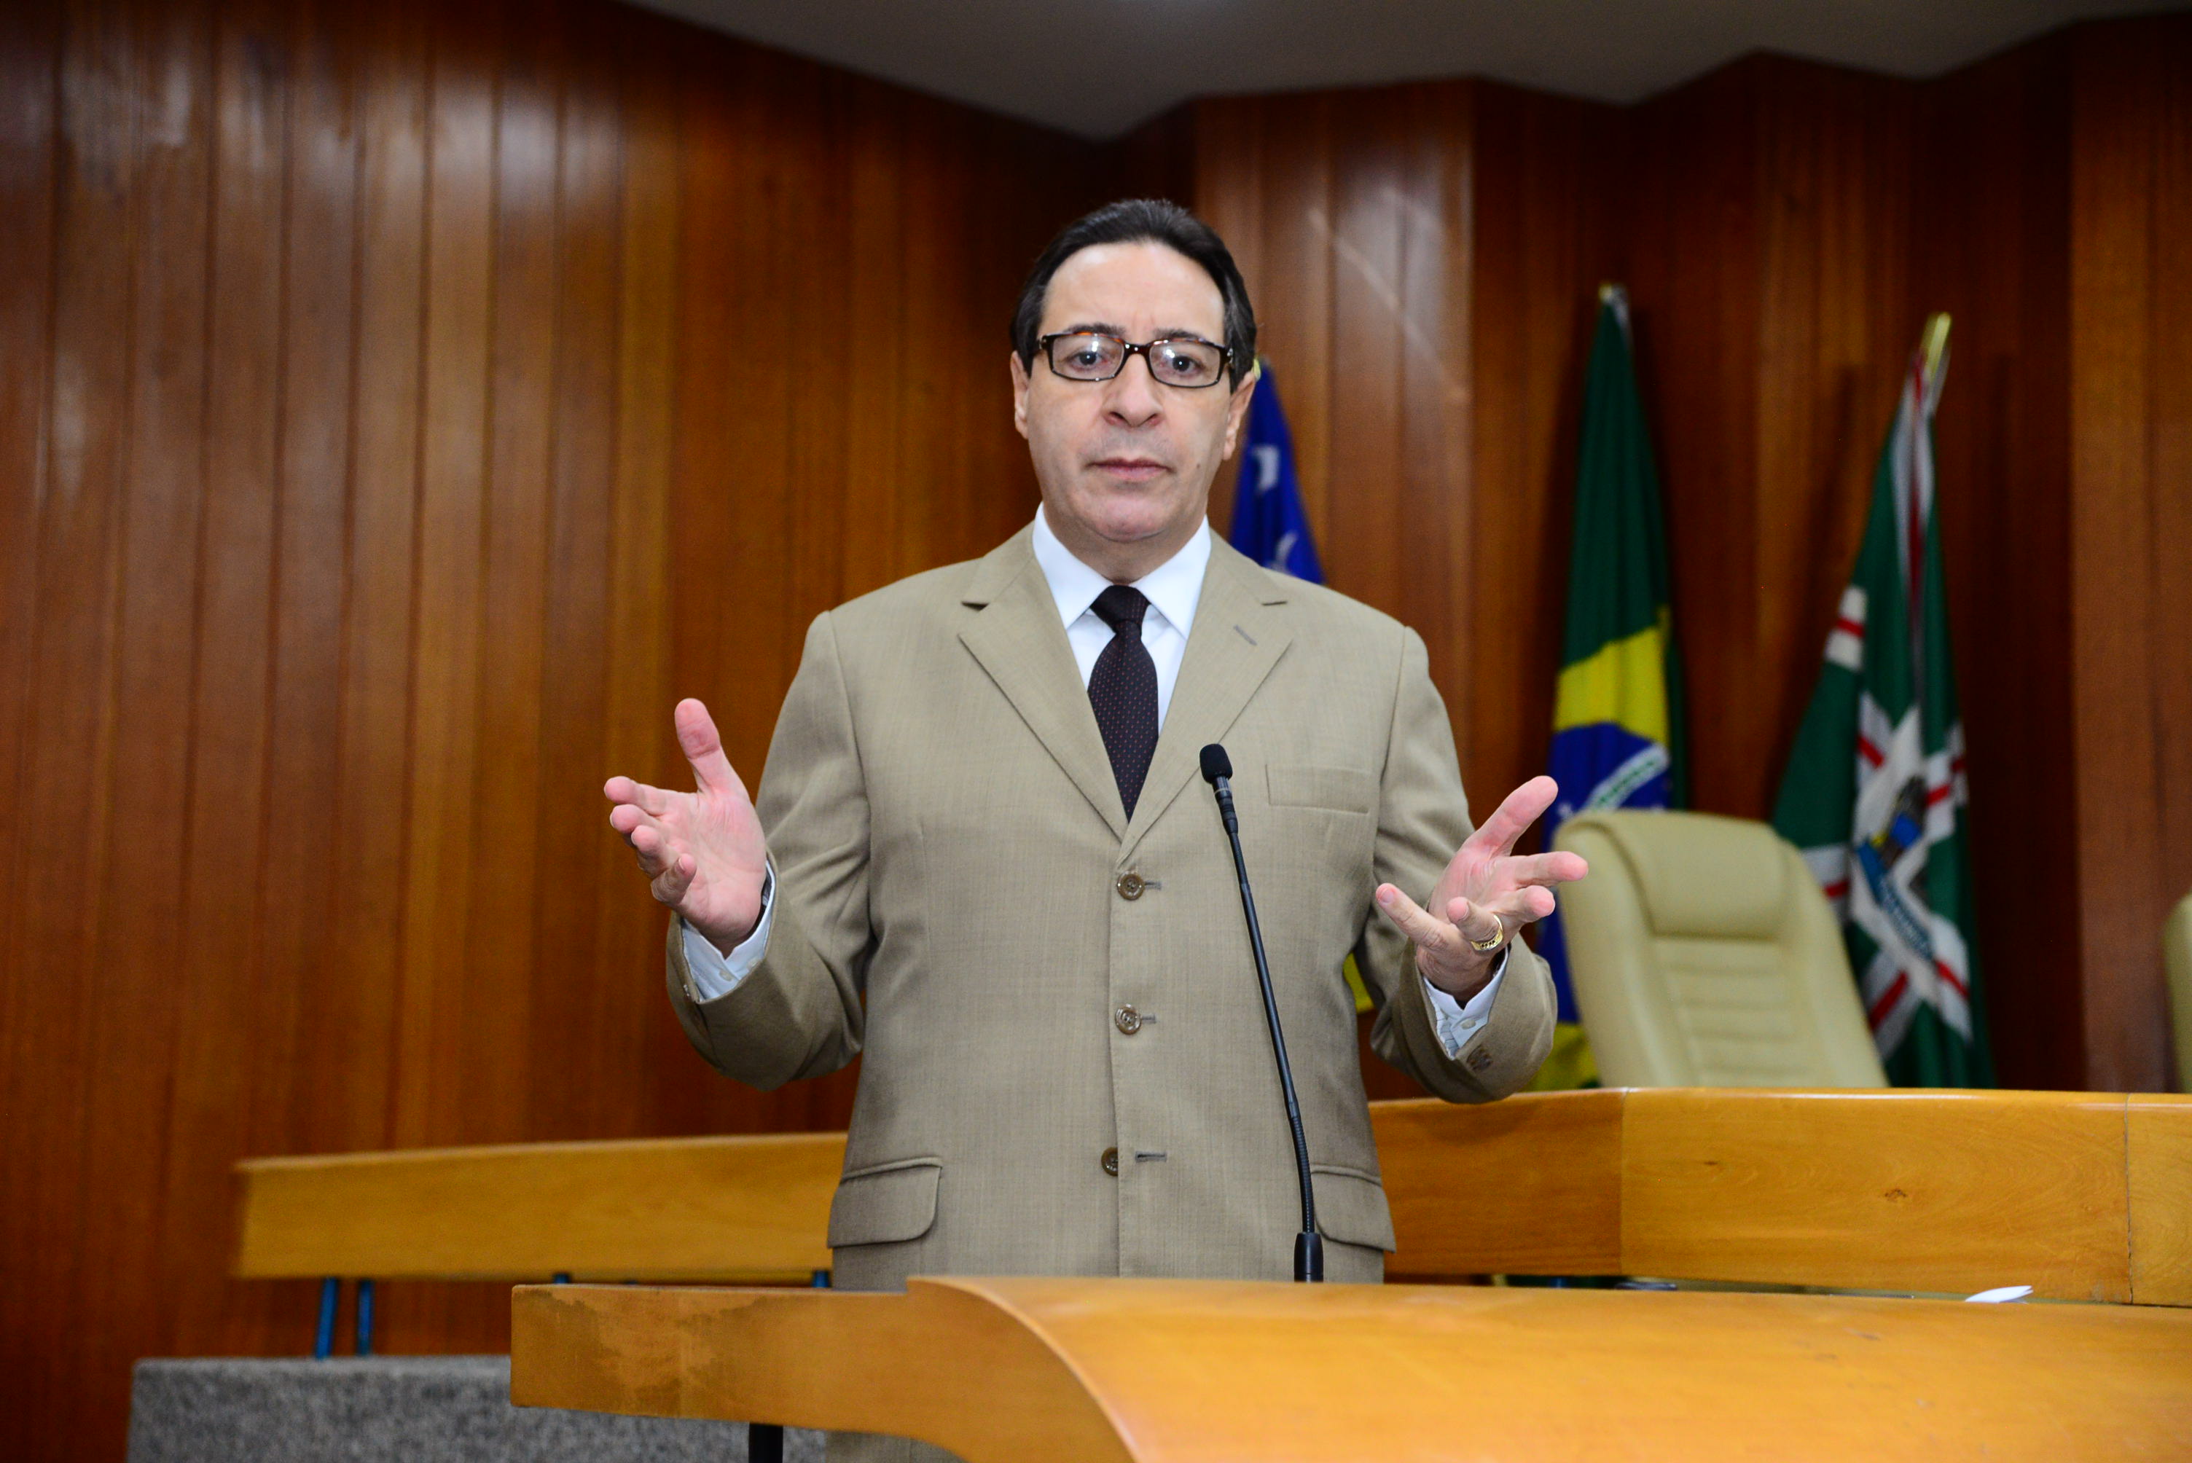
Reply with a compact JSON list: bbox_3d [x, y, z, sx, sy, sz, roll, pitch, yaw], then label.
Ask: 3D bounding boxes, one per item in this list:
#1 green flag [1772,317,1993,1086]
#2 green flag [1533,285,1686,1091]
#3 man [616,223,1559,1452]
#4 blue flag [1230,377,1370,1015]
[{"bbox_3d":[1.382,0.061,6.986,0.390,1.600,0.270,1,-8,0],"label":"green flag"},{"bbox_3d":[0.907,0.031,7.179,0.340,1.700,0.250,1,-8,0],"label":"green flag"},{"bbox_3d":[-0.003,0.453,2.718,0.640,1.730,0.500,1,-8,0],"label":"man"},{"bbox_3d":[0.329,0.020,7.300,0.360,1.400,0.250,1,-8,0],"label":"blue flag"}]

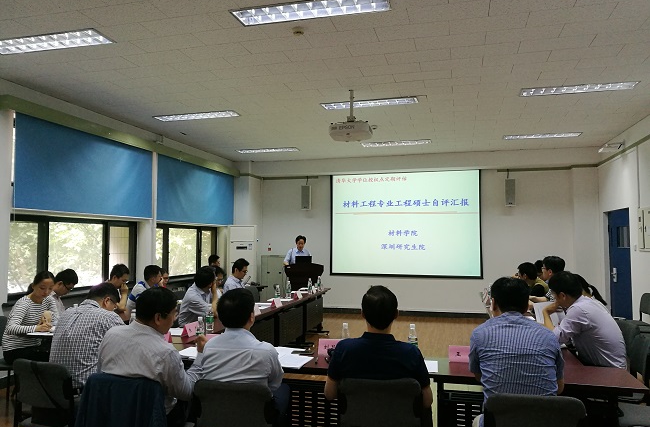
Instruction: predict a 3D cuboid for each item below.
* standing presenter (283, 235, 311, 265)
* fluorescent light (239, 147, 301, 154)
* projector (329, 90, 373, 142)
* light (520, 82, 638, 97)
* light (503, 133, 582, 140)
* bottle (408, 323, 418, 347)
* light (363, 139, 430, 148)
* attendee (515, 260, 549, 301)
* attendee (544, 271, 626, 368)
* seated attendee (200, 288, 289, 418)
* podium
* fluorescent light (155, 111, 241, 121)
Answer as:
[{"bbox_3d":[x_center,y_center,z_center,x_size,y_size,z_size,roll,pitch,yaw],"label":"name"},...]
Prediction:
[{"bbox_3d":[-0.498,1.224,9.250,0.520,1.650,0.400,0,-4,6],"label":"standing presenter"},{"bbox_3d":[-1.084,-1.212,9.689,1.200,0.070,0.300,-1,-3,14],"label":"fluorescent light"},{"bbox_3d":[0.318,-1.158,5.902,0.475,0.540,0.345,-1,-3,14],"label":"projector"},{"bbox_3d":[2.888,-1.430,5.798,1.200,0.080,0.300,-1,-4,14],"label":"light"},{"bbox_3d":[3.566,-1.274,8.350,1.200,0.080,0.300,-1,-4,14],"label":"light"},{"bbox_3d":[0.504,0.746,2.905,0.064,0.220,0.064,-1,-3,14],"label":"bottle"},{"bbox_3d":[1.257,-1.237,8.924,1.200,0.080,0.300,-1,-4,14],"label":"light"},{"bbox_3d":[1.954,1.093,4.720,0.750,1.230,0.500,-2,-4,25],"label":"attendee"},{"bbox_3d":[1.714,1.032,3.284,0.700,1.300,0.500,-3,-4,38],"label":"attendee"},{"bbox_3d":[-0.408,0.988,2.726,0.520,1.220,0.720,-1,-4,17],"label":"seated attendee"},{"bbox_3d":[-0.348,1.411,8.670,0.640,1.090,0.460,-1,-3,6],"label":"podium"},{"bbox_3d":[-1.766,-1.352,7.012,1.200,0.080,0.300,-1,-4,14],"label":"fluorescent light"}]

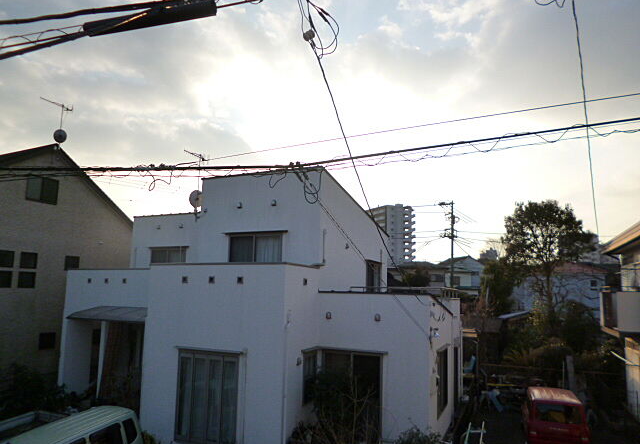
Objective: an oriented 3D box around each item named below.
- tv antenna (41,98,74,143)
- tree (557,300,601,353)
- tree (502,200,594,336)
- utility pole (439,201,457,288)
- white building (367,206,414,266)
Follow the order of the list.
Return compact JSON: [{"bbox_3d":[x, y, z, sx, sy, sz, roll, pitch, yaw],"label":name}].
[{"bbox_3d":[-9.330,-3.605,15.600,0.550,1.420,1.350,-1,-7,17],"label":"tv antenna"},{"bbox_3d":[11.650,4.927,19.979,2.100,2.800,2.000,-3,-8,30],"label":"tree"},{"bbox_3d":[12.358,2.879,23.982,4.800,7.900,4.600,-3,-8,27],"label":"tree"},{"bbox_3d":[13.589,3.888,46.791,1.900,12.331,0.900,1,-7,0],"label":"utility pole"},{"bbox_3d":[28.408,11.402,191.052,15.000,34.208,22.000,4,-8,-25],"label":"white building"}]

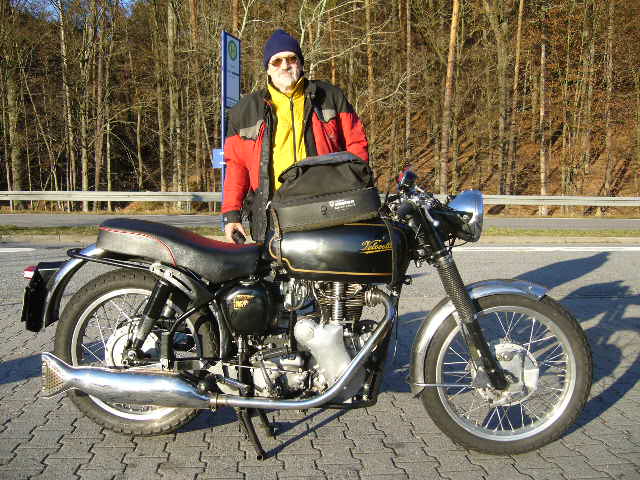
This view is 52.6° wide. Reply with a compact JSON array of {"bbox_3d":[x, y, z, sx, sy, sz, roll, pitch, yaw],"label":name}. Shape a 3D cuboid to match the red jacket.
[{"bbox_3d":[-0.105,-0.341,2.772,0.624,0.713,0.356,0,3,-2],"label":"red jacket"}]

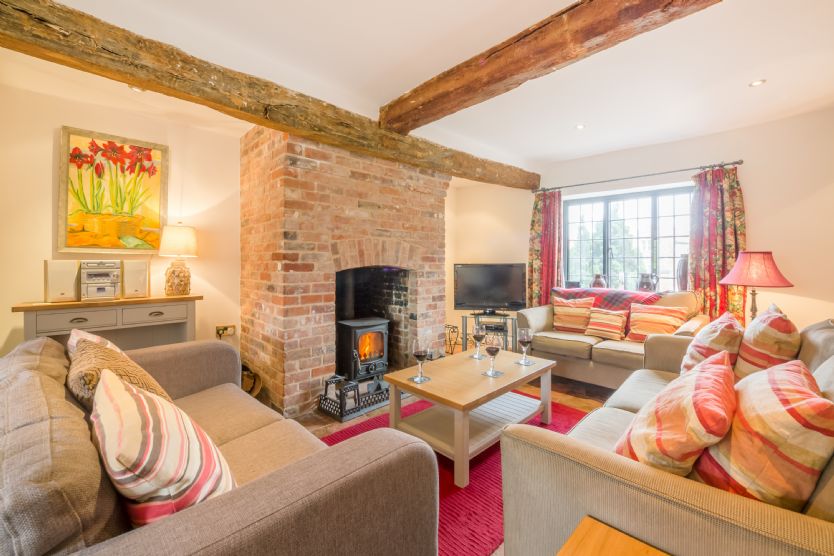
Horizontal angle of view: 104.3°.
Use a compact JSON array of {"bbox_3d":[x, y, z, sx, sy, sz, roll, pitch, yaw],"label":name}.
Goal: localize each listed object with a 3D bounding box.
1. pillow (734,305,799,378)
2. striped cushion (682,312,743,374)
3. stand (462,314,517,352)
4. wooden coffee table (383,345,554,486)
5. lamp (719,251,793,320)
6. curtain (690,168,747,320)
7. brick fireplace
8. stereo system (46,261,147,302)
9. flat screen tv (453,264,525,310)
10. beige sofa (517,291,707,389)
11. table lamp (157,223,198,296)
[{"bbox_3d":[1.843,0.360,1.720,0.170,0.420,0.420,19,11,28],"label":"pillow"},{"bbox_3d":[1.504,0.401,1.674,0.170,0.420,0.430,34,13,28],"label":"striped cushion"},{"bbox_3d":[0.914,0.696,4.035,0.670,0.487,0.410,0,1,10],"label":"stand"},{"bbox_3d":[0.378,0.785,2.081,1.025,0.406,0.584,-1,2,-44],"label":"wooden coffee table"},{"bbox_3d":[2.571,0.104,2.465,0.390,0.600,0.390,-1,2,-44],"label":"lamp"},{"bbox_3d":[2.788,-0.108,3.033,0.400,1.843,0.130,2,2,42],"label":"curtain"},{"bbox_3d":[-0.646,-0.115,3.272,1.789,2.142,0.978,-1,2,-44],"label":"brick fireplace"},{"bbox_3d":[-2.163,0.013,2.225,0.507,0.262,0.200,-1,2,-44],"label":"stereo system"},{"bbox_3d":[0.903,0.123,3.994,0.881,0.591,0.120,0,1,10],"label":"flat screen tv"},{"bbox_3d":[1.864,0.573,3.180,1.460,0.870,0.900,2,2,42],"label":"beige sofa"},{"bbox_3d":[-1.812,-0.144,2.462,0.230,0.554,0.230,-1,2,-44],"label":"table lamp"}]

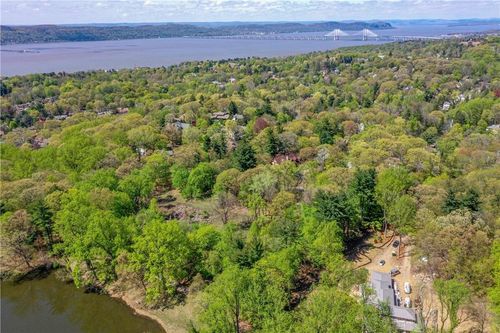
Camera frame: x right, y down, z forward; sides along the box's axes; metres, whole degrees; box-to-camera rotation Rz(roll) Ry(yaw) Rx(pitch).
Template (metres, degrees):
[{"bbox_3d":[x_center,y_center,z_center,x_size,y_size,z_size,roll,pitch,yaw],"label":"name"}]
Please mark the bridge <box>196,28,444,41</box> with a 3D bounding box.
[{"bbox_3d":[520.189,-1762.840,5148.491,4300.000,128.000,80.000,17,26,39],"label":"bridge"}]

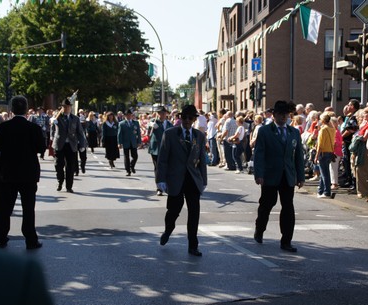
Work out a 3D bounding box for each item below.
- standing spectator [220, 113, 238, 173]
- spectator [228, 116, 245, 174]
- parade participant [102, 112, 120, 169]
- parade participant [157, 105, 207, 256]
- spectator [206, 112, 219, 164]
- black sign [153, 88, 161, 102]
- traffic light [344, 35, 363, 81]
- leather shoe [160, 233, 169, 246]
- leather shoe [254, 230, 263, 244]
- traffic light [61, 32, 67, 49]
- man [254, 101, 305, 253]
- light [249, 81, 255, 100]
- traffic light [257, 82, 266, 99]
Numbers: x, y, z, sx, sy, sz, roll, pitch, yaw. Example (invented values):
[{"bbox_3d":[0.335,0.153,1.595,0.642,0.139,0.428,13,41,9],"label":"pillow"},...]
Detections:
[{"bbox_3d":[1.310,-0.337,19.100,0.380,1.700,0.500,1,4,21],"label":"standing spectator"},{"bbox_3d":[1.464,-0.202,18.500,0.480,1.620,0.450,1,3,9],"label":"spectator"},{"bbox_3d":[-2.186,-0.362,20.000,0.540,1.690,0.450,0,3,-13],"label":"parade participant"},{"bbox_3d":[-0.018,0.324,7.750,0.560,1.770,0.580,-1,3,-16],"label":"parade participant"},{"bbox_3d":[0.905,-0.406,20.700,0.380,1.690,0.450,2,4,30],"label":"spectator"},{"bbox_3d":[-1.783,-3.682,43.000,0.340,0.900,0.350,0,4,-3],"label":"black sign"},{"bbox_3d":[3.910,-2.168,15.300,0.420,1.050,0.380,0,3,0],"label":"traffic light"},{"bbox_3d":[-0.234,1.059,8.100,0.110,0.120,0.280,1,30,13],"label":"leather shoe"},{"bbox_3d":[0.932,1.064,8.300,0.110,0.120,0.280,-1,29,-13],"label":"leather shoe"},{"bbox_3d":[-6.449,-5.984,35.500,0.300,0.900,0.340,2,4,30],"label":"traffic light"},{"bbox_3d":[1.160,0.278,8.100,0.620,1.820,0.550,0,4,-7],"label":"man"},{"bbox_3d":[3.236,-2.925,31.800,0.340,0.880,0.290,-3,5,-44],"label":"light"},{"bbox_3d":[3.622,-2.874,31.000,0.420,0.800,0.300,0,3,-12],"label":"traffic light"}]

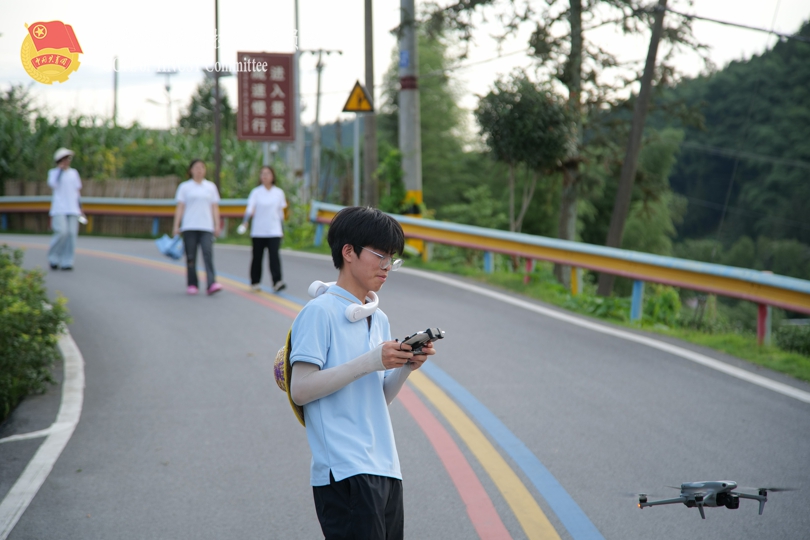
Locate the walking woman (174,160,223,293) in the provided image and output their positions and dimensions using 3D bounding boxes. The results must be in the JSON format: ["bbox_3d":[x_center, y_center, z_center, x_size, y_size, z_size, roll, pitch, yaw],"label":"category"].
[{"bbox_3d":[-2.459,-0.516,28.000,0.570,1.600,0.450,0,2,-9],"label":"walking woman"}]

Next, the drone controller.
[{"bbox_3d":[0.043,0.212,7.050,0.160,0.065,0.155,-28,-12,22],"label":"drone controller"}]

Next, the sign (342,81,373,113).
[{"bbox_3d":[-0.792,-2.938,40.000,0.620,0.540,0.060,1,2,30],"label":"sign"}]

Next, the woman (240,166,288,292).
[{"bbox_3d":[-1.725,-0.501,29.000,0.560,1.550,0.450,0,2,-6],"label":"woman"}]

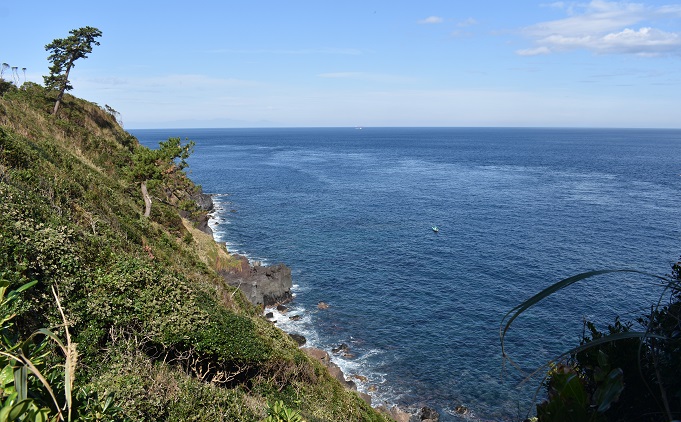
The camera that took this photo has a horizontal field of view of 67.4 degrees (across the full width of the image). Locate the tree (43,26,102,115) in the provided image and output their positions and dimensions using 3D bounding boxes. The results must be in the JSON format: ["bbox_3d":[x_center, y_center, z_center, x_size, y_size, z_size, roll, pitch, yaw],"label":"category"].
[{"bbox_3d":[-24.140,-12.660,46.000,5.000,7.800,4.600,0,9,0],"label":"tree"}]

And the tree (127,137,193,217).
[{"bbox_3d":[-12.620,-2.430,36.000,4.600,5.500,4.300,0,9,0],"label":"tree"}]

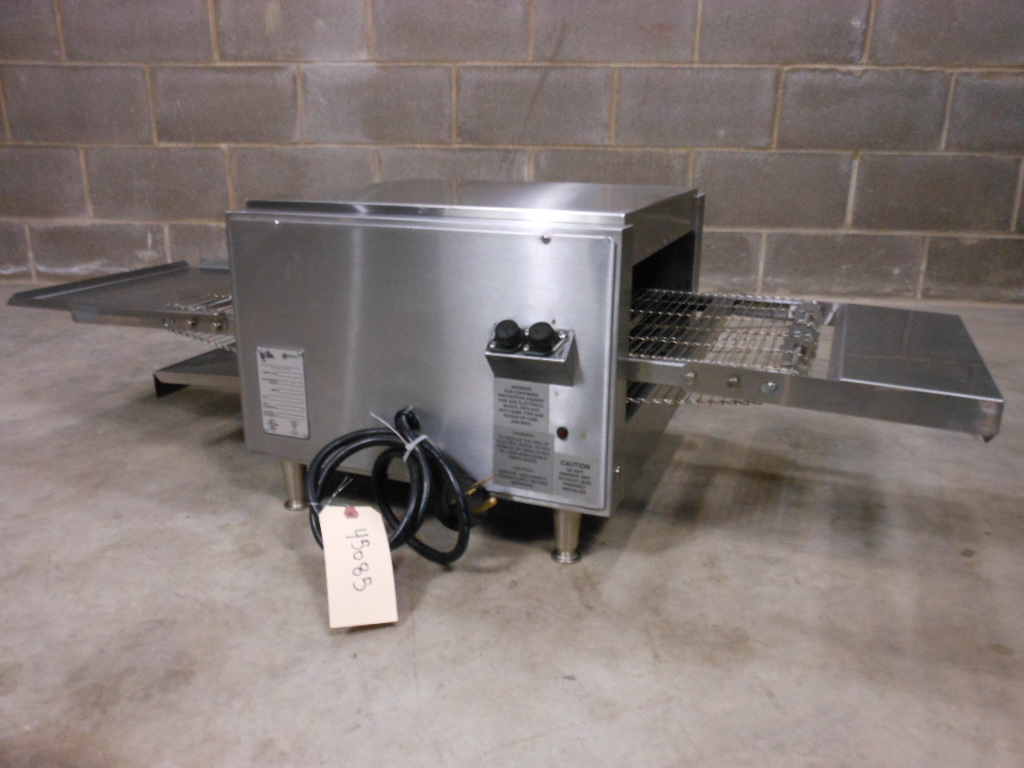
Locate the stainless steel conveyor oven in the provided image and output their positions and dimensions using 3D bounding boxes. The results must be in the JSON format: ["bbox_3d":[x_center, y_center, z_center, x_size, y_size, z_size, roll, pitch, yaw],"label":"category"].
[{"bbox_3d":[-0.067,-0.062,1.044,1.150,0.352,0.480,7,18,20],"label":"stainless steel conveyor oven"}]

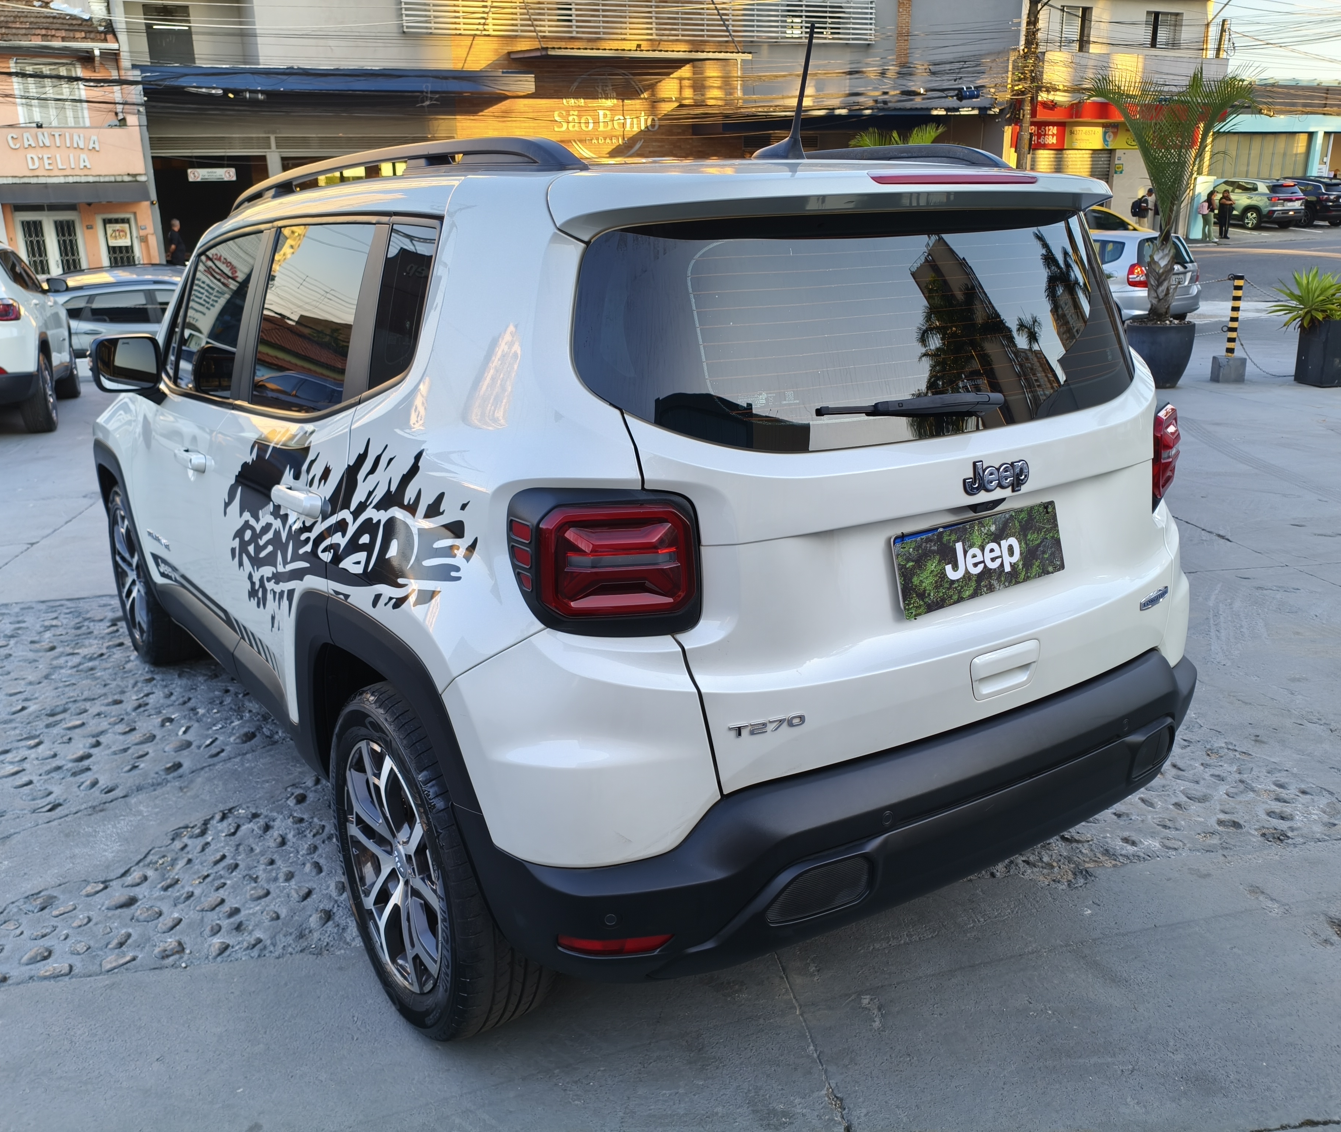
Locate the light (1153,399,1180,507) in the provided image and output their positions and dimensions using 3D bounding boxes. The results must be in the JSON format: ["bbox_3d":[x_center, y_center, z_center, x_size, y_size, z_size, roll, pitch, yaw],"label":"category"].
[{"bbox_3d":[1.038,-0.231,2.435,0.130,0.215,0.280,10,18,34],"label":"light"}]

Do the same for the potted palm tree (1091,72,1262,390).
[{"bbox_3d":[4.739,-3.356,11.261,1.750,3.100,1.600,-1,18,0],"label":"potted palm tree"}]

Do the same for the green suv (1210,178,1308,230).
[{"bbox_3d":[19.550,-12.351,38.766,1.790,1.630,4.330,-6,19,-16],"label":"green suv"}]

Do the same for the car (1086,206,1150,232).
[{"bbox_3d":[10.703,-8.097,28.000,4.100,1.480,1.720,-2,15,-4],"label":"car"}]

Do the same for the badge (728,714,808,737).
[{"bbox_3d":[0.147,0.239,1.710,0.134,0.021,0.006,-8,20,-25],"label":"badge"}]

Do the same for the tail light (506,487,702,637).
[{"bbox_3d":[-0.089,-0.009,1.635,0.260,0.220,0.160,-6,11,-19],"label":"tail light"}]

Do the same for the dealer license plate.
[{"bbox_3d":[0.543,-0.016,1.963,0.400,0.130,0.012,-13,6,-32],"label":"dealer license plate"}]

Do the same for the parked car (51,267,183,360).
[{"bbox_3d":[-6.172,-3.020,14.750,4.350,1.600,1.790,-3,18,-7],"label":"parked car"}]

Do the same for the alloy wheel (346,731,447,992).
[{"bbox_3d":[-0.467,0.563,2.236,0.190,0.490,0.490,-11,18,-34],"label":"alloy wheel"}]

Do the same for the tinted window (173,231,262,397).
[{"bbox_3d":[-1.240,-0.683,3.075,0.030,0.430,0.660,6,9,-37],"label":"tinted window"}]

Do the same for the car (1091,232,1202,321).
[{"bbox_3d":[7.939,-5.519,21.251,1.675,1.525,3.830,-8,19,-21],"label":"car"}]

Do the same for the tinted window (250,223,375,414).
[{"bbox_3d":[-0.791,-0.531,2.455,0.055,0.390,0.650,-1,12,-36],"label":"tinted window"}]

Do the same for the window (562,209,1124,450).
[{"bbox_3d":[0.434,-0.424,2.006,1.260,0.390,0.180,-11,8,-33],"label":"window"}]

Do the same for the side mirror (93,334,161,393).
[{"bbox_3d":[-1.602,-0.595,3.354,0.200,0.185,0.150,-11,18,-34],"label":"side mirror"}]

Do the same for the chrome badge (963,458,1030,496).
[{"bbox_3d":[0.550,-0.151,1.920,0.160,0.061,0.016,-11,8,-34],"label":"chrome badge"}]

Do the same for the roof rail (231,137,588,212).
[{"bbox_3d":[-0.702,-0.857,2.509,0.060,0.090,2.000,-11,18,-34],"label":"roof rail"}]

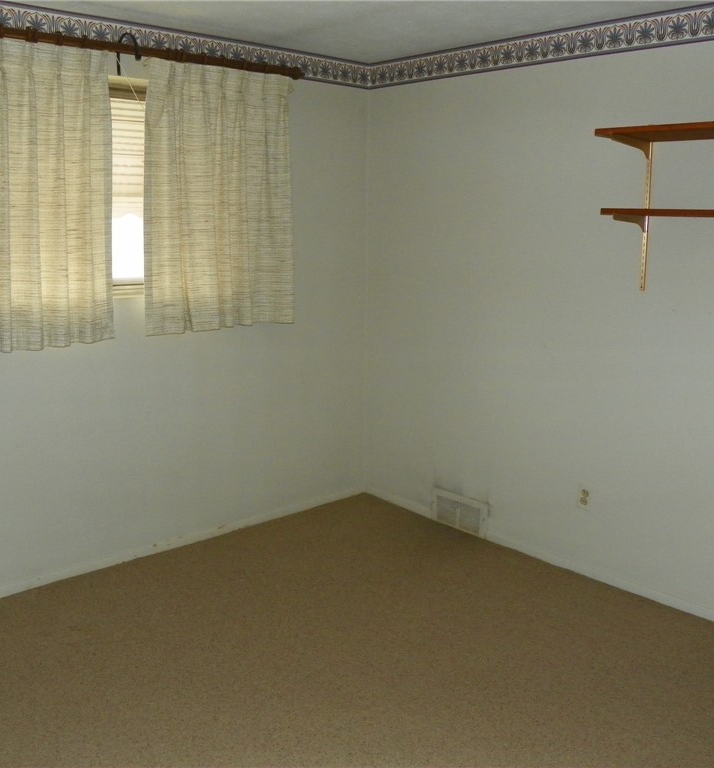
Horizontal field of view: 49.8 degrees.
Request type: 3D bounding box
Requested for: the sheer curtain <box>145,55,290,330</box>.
[{"bbox_3d":[-0.629,-0.845,3.622,0.780,1.185,0.110,-10,16,-39],"label":"sheer curtain"}]

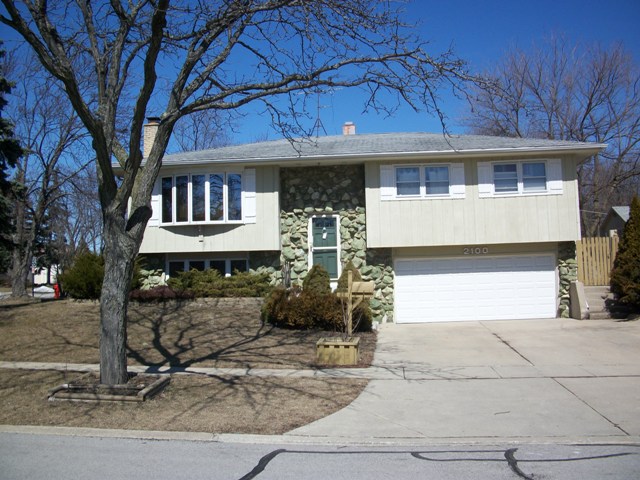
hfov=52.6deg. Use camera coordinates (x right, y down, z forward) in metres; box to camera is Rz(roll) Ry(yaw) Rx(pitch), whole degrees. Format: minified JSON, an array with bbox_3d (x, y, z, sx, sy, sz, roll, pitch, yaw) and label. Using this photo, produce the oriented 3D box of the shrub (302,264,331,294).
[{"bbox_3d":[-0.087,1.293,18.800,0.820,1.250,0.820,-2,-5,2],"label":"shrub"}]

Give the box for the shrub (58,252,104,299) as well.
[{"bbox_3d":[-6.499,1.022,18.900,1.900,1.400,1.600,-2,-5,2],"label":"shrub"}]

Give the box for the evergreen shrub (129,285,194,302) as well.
[{"bbox_3d":[-4.535,1.507,18.400,1.800,0.500,1.000,-2,-5,2],"label":"evergreen shrub"}]

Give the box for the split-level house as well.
[{"bbox_3d":[1.235,-0.568,24.394,15.000,7.000,10.200,-2,-5,2],"label":"split-level house"}]

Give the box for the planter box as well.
[{"bbox_3d":[0.380,2.292,13.300,0.830,0.460,0.750,-2,-5,7],"label":"planter box"}]

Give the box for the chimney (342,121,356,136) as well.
[{"bbox_3d":[1.131,-4.254,24.800,0.480,0.620,0.480,-2,-5,2],"label":"chimney"}]

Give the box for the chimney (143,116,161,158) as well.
[{"bbox_3d":[-5.969,-3.657,23.200,0.660,1.550,0.660,-2,-5,2],"label":"chimney"}]

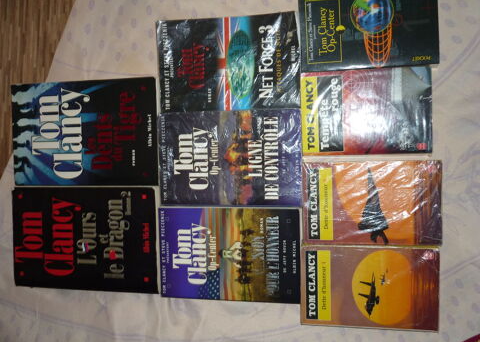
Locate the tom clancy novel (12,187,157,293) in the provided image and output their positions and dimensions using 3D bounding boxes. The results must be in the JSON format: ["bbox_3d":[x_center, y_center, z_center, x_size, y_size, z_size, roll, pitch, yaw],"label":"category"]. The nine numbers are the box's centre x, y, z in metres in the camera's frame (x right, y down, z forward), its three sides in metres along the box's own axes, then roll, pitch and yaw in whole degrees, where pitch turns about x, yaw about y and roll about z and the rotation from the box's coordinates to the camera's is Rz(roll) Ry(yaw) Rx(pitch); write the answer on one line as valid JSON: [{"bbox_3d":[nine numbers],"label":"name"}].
[{"bbox_3d":[-0.235,0.103,0.715,0.239,0.037,0.156,0,93,12],"label":"tom clancy novel"}]

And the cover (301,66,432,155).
[{"bbox_3d":[0.170,-0.078,0.624,0.167,0.033,0.111,-1,93,12],"label":"cover"}]

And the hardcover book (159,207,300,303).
[{"bbox_3d":[-0.015,0.121,0.676,0.207,0.025,0.134,-1,93,12],"label":"hardcover book"}]

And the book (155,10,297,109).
[{"bbox_3d":[-0.018,-0.152,0.664,0.205,0.025,0.135,0,93,12],"label":"book"}]

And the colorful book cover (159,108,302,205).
[{"bbox_3d":[-0.013,-0.018,0.669,0.208,0.025,0.137,0,93,12],"label":"colorful book cover"}]

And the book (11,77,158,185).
[{"bbox_3d":[-0.232,-0.057,0.706,0.238,0.038,0.155,0,93,12],"label":"book"}]

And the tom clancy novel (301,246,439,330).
[{"bbox_3d":[0.177,0.158,0.634,0.179,0.031,0.110,-1,92,12],"label":"tom clancy novel"}]

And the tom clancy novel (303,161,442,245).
[{"bbox_3d":[0.179,0.043,0.629,0.179,0.031,0.111,-1,92,12],"label":"tom clancy novel"}]

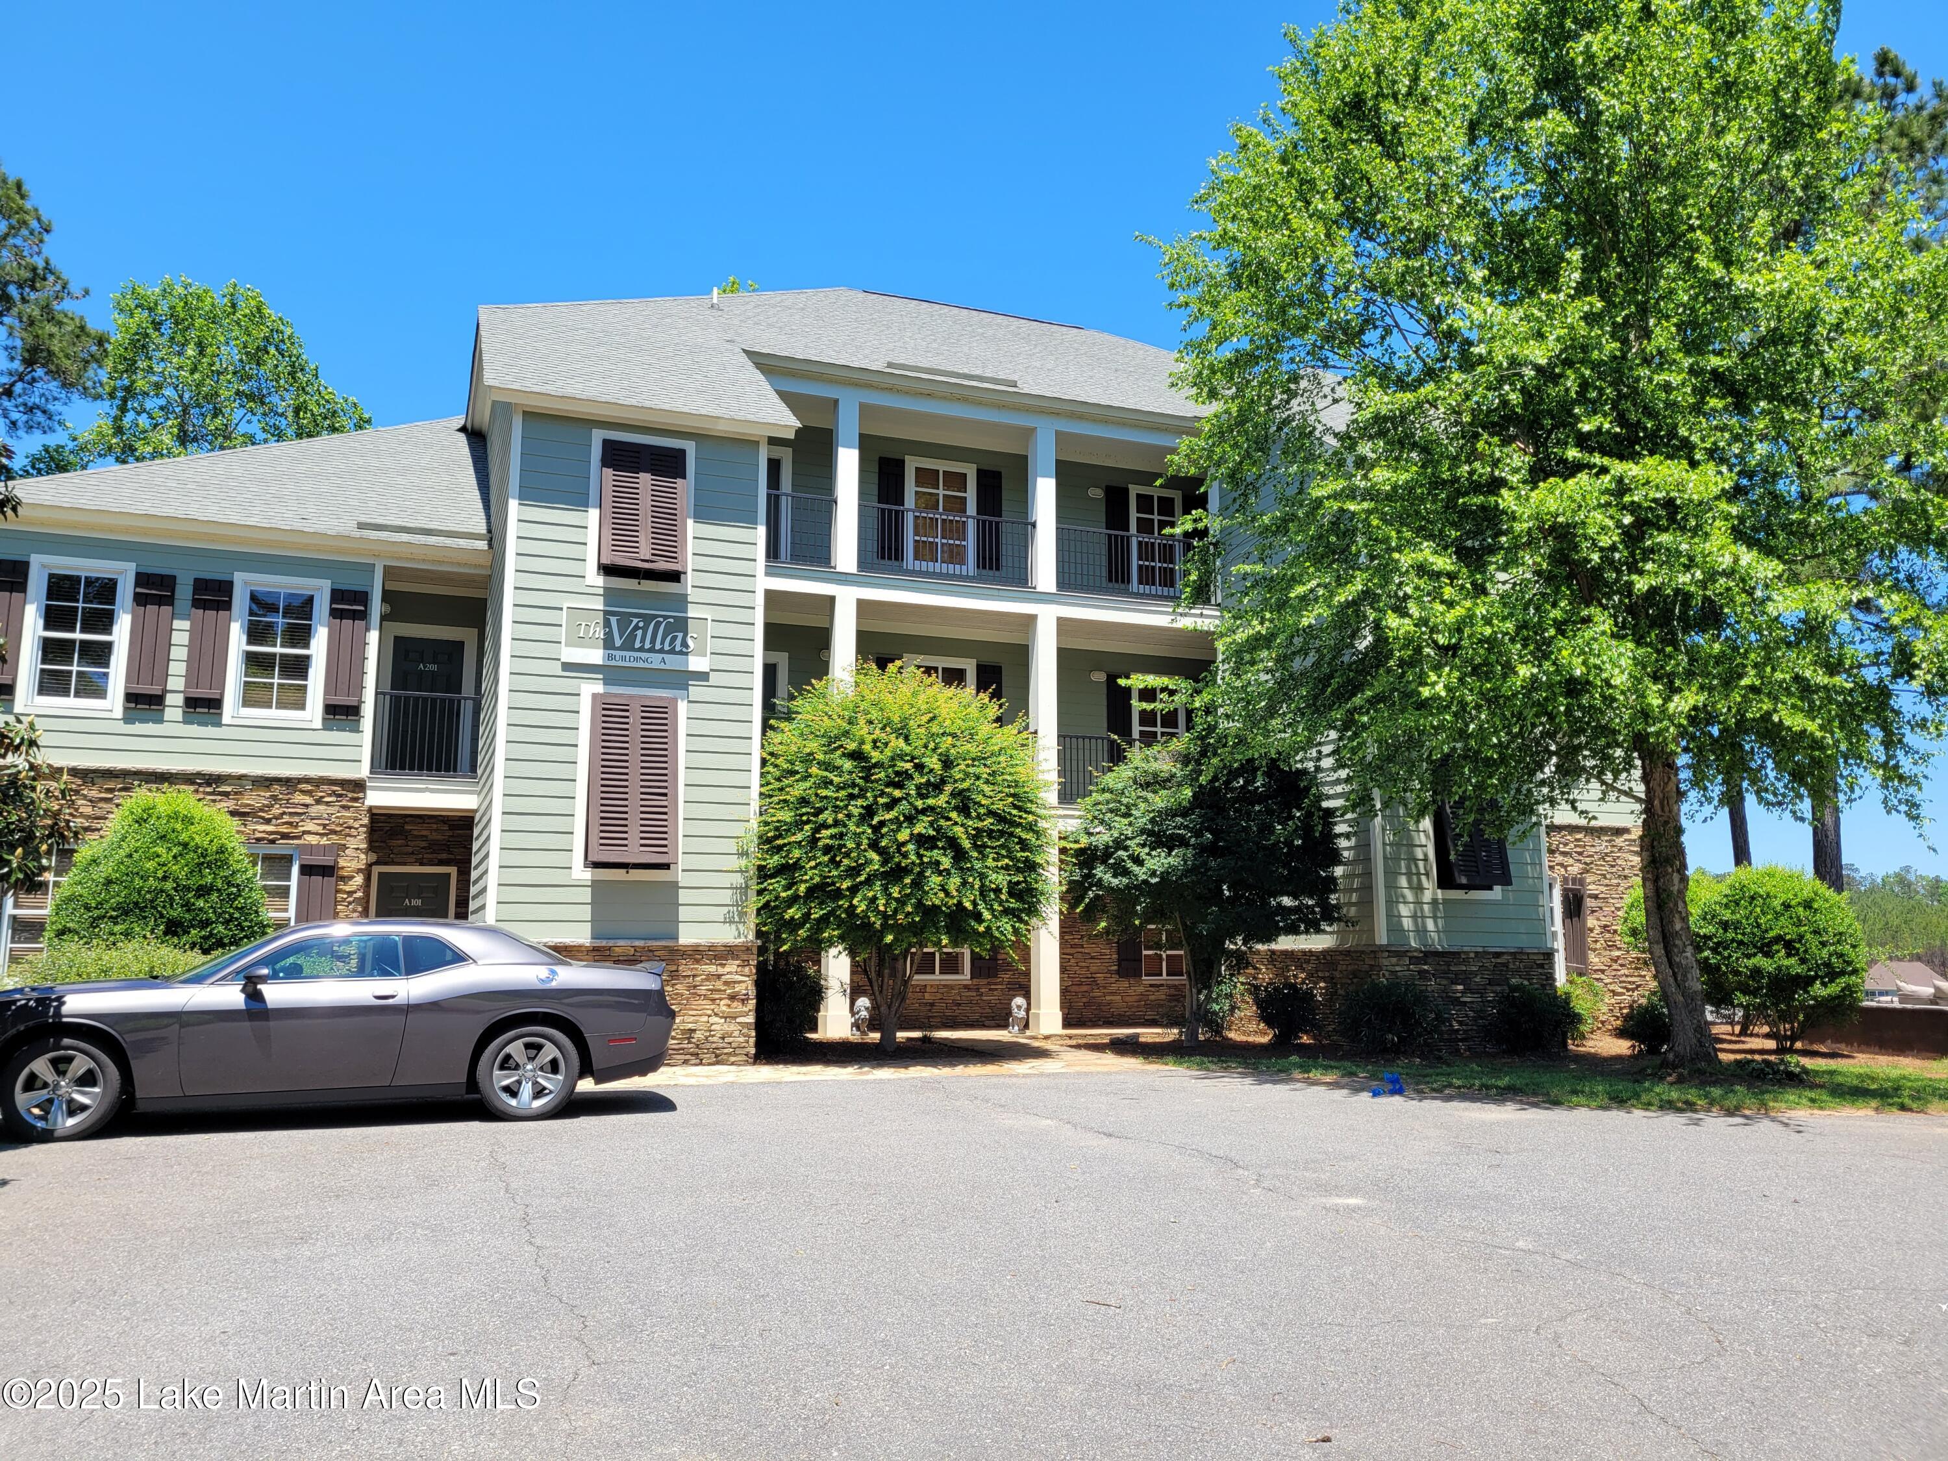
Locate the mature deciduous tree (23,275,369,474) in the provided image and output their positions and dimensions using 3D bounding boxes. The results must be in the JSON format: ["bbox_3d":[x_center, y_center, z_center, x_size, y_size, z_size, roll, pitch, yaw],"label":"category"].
[{"bbox_3d":[-22.524,-2.566,40.985,11.500,21.600,11.500,0,-9,0],"label":"mature deciduous tree"}]

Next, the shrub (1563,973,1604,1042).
[{"bbox_3d":[8.495,3.945,20.678,0.820,0.951,0.820,0,-9,0],"label":"shrub"}]

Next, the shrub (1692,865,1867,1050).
[{"bbox_3d":[10.562,2.988,19.194,2.280,2.357,2.250,0,-9,0],"label":"shrub"}]

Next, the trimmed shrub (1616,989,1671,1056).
[{"bbox_3d":[8.583,3.676,18.462,0.920,0.754,0.920,0,-9,0],"label":"trimmed shrub"}]

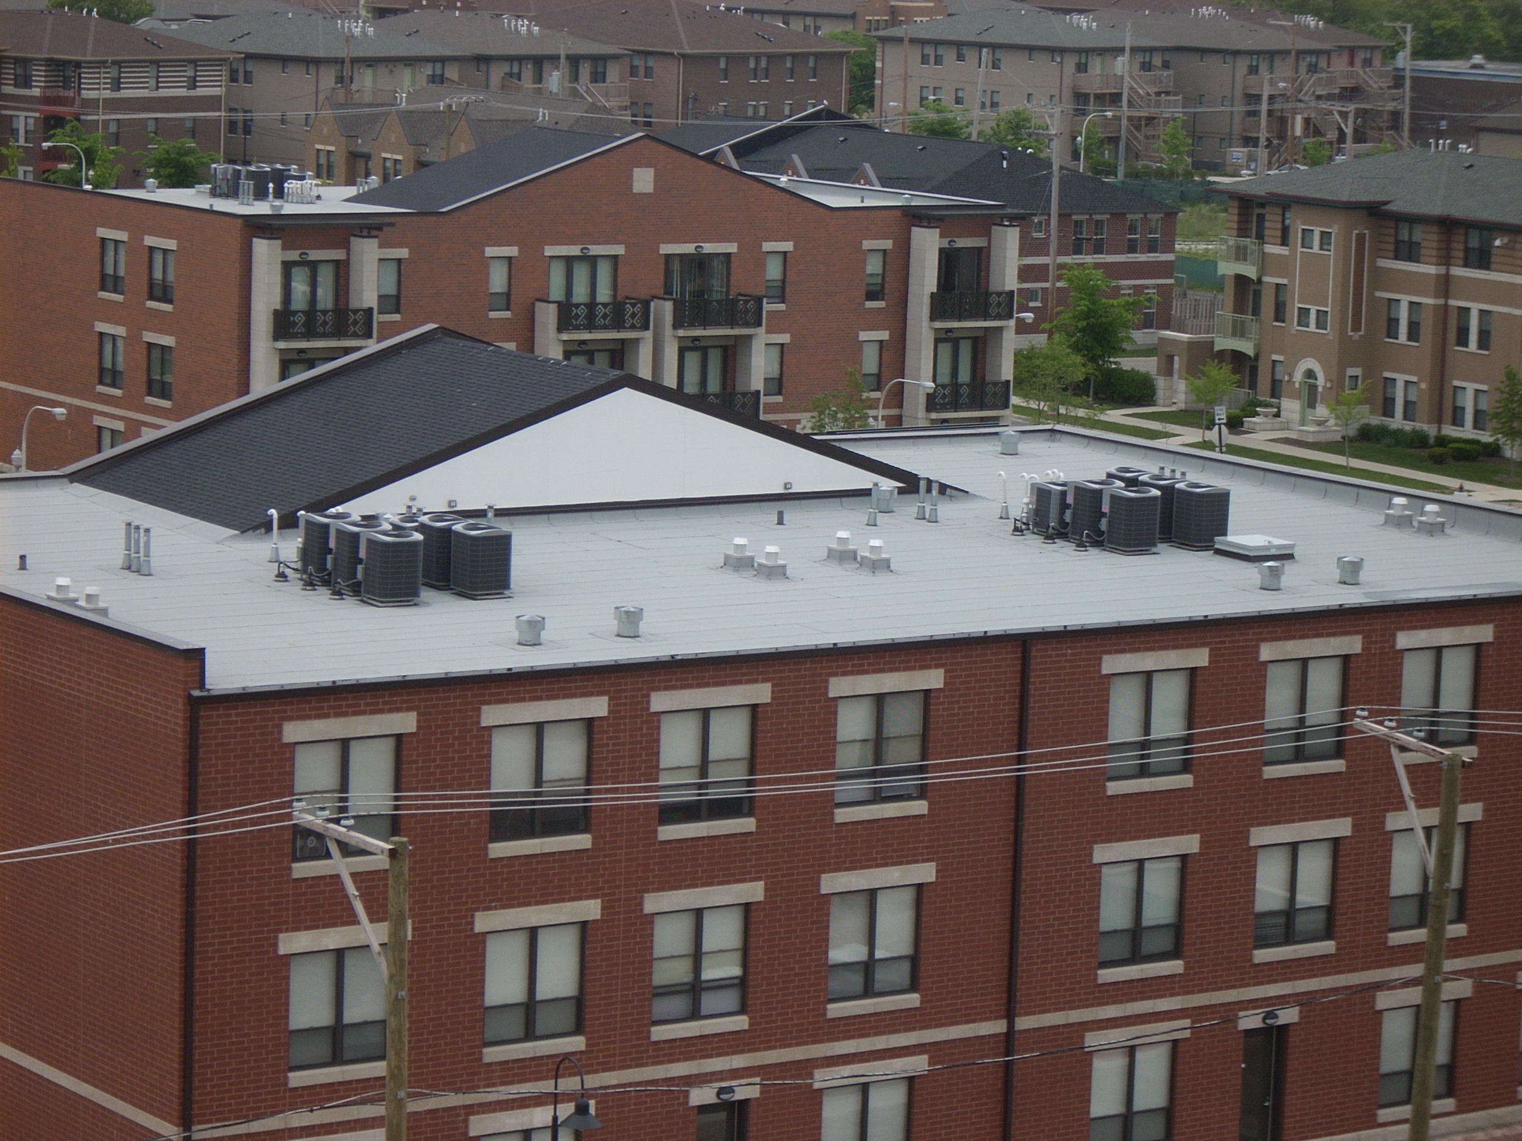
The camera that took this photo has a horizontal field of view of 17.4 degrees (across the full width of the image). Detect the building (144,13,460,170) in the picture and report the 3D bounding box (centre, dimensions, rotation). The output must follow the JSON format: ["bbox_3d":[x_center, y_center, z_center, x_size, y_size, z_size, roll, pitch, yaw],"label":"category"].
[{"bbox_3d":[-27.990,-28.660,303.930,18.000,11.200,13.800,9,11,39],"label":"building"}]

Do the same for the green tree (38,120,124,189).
[{"bbox_3d":[-35.400,-20.080,258.470,4.500,6.660,4.500,2,8,0],"label":"green tree"}]

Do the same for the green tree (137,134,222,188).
[{"bbox_3d":[-31.030,-20.350,264.410,4.700,5.800,4.700,2,8,0],"label":"green tree"}]

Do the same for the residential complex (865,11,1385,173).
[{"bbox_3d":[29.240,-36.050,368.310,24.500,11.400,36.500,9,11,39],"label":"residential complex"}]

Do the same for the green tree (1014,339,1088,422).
[{"bbox_3d":[11.270,-7.530,195.220,3.100,3.040,3.100,2,8,0],"label":"green tree"}]

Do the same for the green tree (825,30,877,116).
[{"bbox_3d":[7.150,-38.130,388.590,6.000,8.230,6.000,2,8,0],"label":"green tree"}]

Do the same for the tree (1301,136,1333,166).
[{"bbox_3d":[38.880,-28.770,348.240,2.200,3.370,2.200,2,8,0],"label":"tree"}]

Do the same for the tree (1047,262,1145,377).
[{"bbox_3d":[13.420,-9.730,202.390,4.200,5.500,4.200,2,8,0],"label":"tree"}]

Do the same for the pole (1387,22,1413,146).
[{"bbox_3d":[47.150,-35.120,367.780,2.500,10.940,0.350,9,11,39],"label":"pole"}]

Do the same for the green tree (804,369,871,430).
[{"bbox_3d":[2.440,-4.000,161.360,2.500,5.110,2.500,2,8,0],"label":"green tree"}]

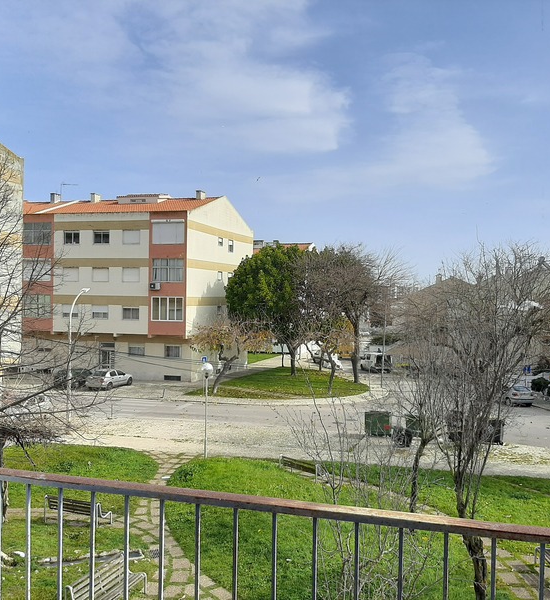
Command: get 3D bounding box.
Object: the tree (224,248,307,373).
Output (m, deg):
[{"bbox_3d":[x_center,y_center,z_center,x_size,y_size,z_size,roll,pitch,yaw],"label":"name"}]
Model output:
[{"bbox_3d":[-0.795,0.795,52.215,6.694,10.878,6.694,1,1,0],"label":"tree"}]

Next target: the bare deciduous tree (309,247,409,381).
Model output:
[{"bbox_3d":[6.321,1.111,47.808,7.279,10.726,7.279,1,1,0],"label":"bare deciduous tree"}]

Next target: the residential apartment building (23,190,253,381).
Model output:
[{"bbox_3d":[-11.569,-1.734,56.895,14.930,15.560,15.237,1,1,17],"label":"residential apartment building"}]

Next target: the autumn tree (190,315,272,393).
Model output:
[{"bbox_3d":[-3.008,3.616,42.177,5.543,5.272,5.543,1,1,0],"label":"autumn tree"}]

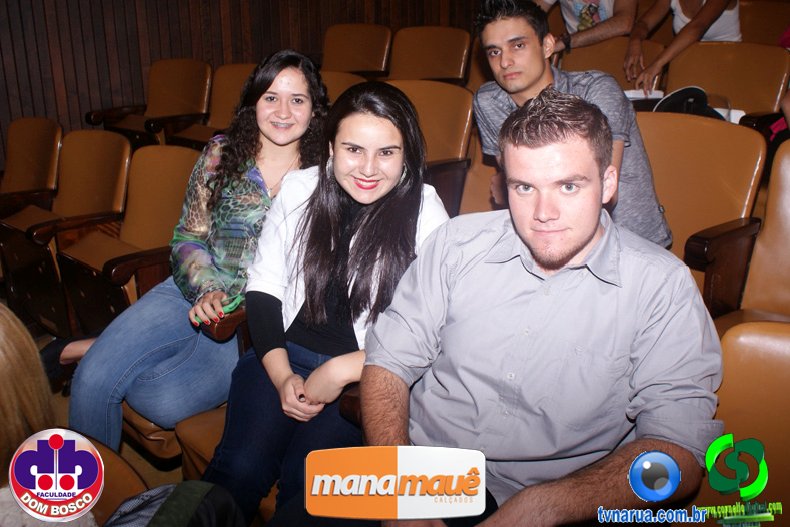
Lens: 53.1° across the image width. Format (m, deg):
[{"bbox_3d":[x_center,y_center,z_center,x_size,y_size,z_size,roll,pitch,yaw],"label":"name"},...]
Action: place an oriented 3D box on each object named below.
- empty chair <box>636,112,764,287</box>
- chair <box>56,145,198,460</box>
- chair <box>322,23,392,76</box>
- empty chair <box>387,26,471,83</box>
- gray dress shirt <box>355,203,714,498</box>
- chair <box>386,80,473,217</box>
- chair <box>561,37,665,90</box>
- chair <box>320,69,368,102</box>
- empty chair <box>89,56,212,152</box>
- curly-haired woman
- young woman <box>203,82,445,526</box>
[{"bbox_3d":[0.689,0.019,2.260,0.520,0.850,0.550,-16,25,-40],"label":"empty chair"},{"bbox_3d":[-0.856,0.098,2.558,0.520,0.860,0.560,-17,24,-42],"label":"chair"},{"bbox_3d":[-0.310,-0.879,4.375,0.550,0.850,0.520,15,24,37],"label":"chair"},{"bbox_3d":[0.074,-0.770,4.066,0.550,0.850,0.520,16,24,38],"label":"empty chair"},{"bbox_3d":[0.233,0.207,1.318,0.570,0.560,0.380,14,22,36],"label":"gray dress shirt"},{"bbox_3d":[-0.020,-0.228,2.934,0.550,0.850,0.520,18,25,41],"label":"chair"},{"bbox_3d":[0.815,-0.543,3.420,0.550,0.850,0.520,18,25,41],"label":"chair"},{"bbox_3d":[-0.389,-0.342,3.257,0.550,0.850,0.520,17,24,39],"label":"chair"},{"bbox_3d":[-1.158,-0.559,3.873,0.550,0.850,0.520,15,23,36],"label":"empty chair"},{"bbox_3d":[-0.440,0.120,1.901,0.500,1.210,0.660,12,21,32],"label":"curly-haired woman"},{"bbox_3d":[-0.141,0.258,1.546,0.480,1.170,0.650,9,20,27],"label":"young woman"}]

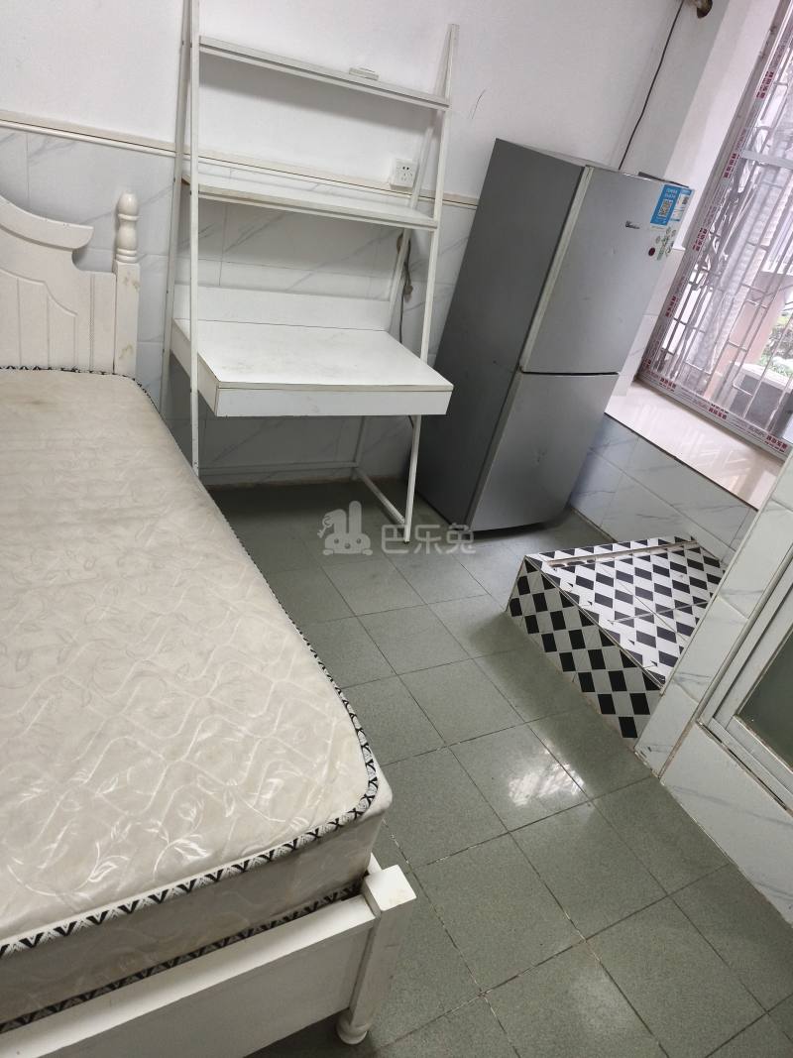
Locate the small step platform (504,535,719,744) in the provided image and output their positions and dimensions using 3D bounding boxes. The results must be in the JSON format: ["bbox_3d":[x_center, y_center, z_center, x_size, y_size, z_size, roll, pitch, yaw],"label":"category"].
[{"bbox_3d":[1.001,0.354,2.634,0.923,0.252,0.690,-6,36,-31],"label":"small step platform"}]

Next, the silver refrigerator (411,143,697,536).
[{"bbox_3d":[0.593,-0.754,3.059,0.581,1.508,0.541,-8,37,-35],"label":"silver refrigerator"}]

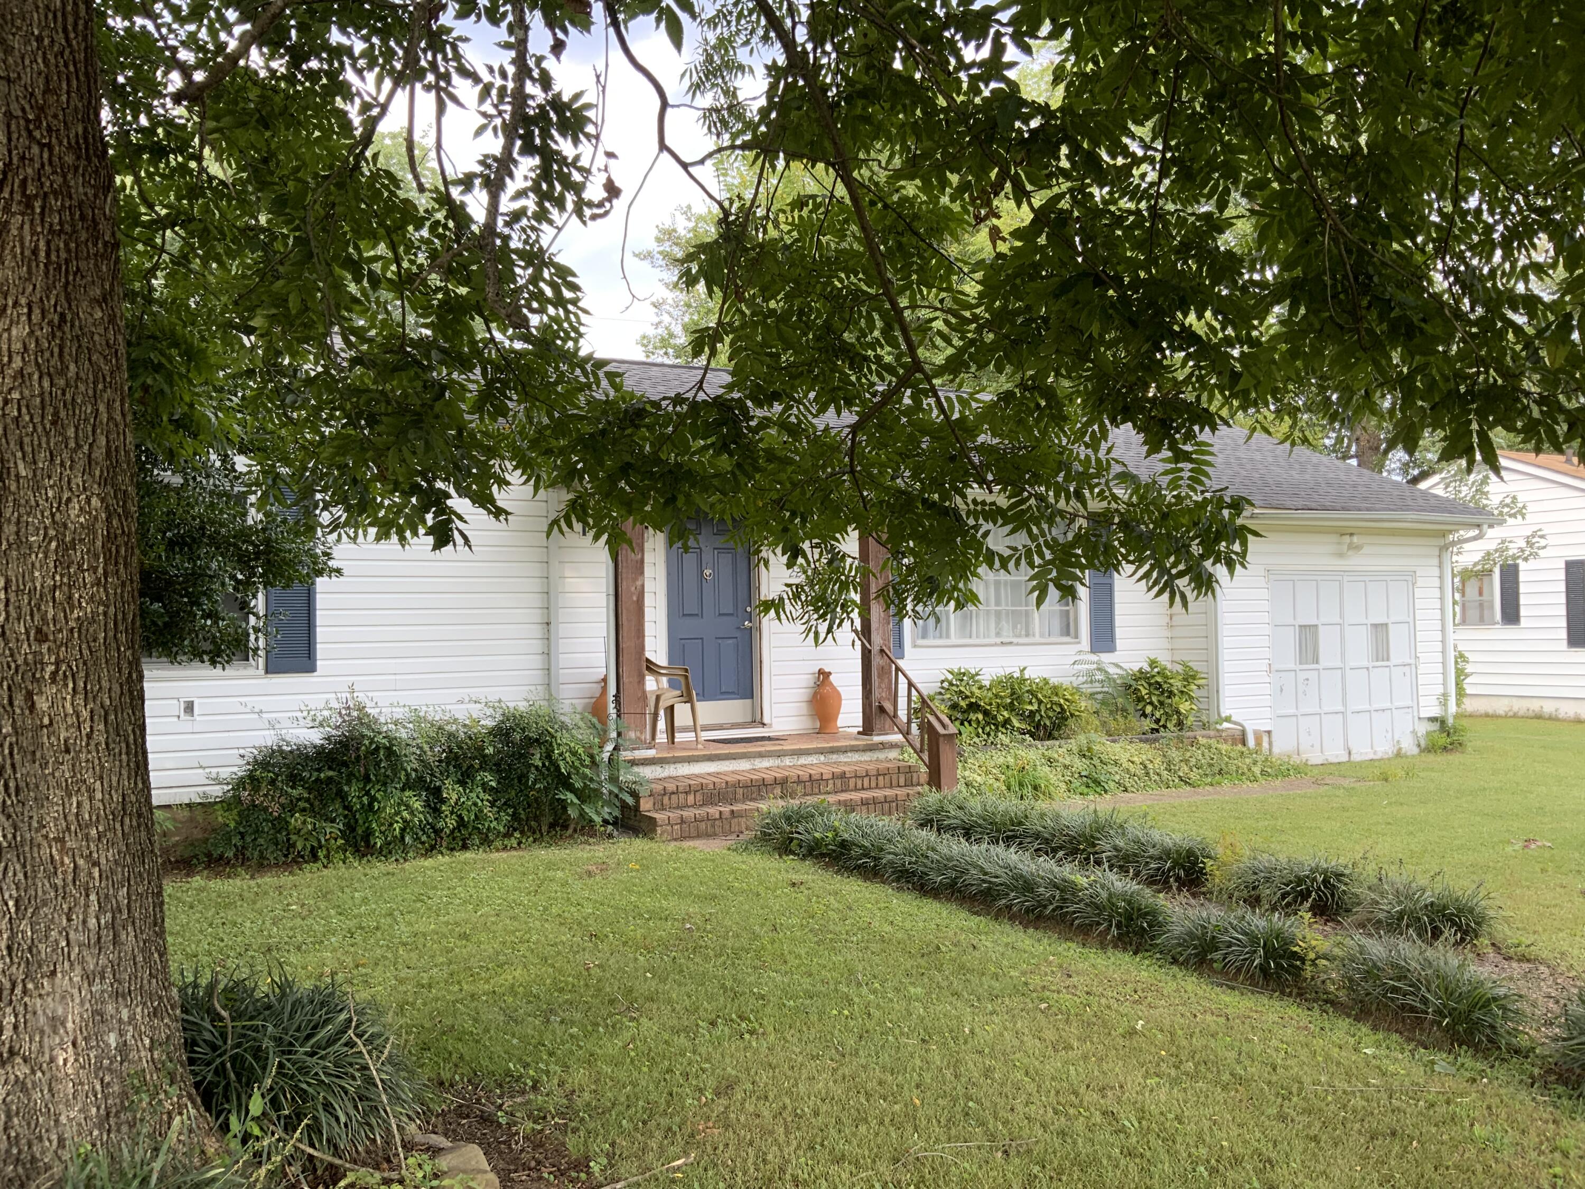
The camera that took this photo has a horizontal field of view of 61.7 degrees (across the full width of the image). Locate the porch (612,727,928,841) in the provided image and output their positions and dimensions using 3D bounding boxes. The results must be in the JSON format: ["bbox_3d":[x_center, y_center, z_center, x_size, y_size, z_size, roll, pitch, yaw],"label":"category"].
[{"bbox_3d":[-0.253,1.510,10.916,2.809,0.497,2.221,0,-2,-29],"label":"porch"}]

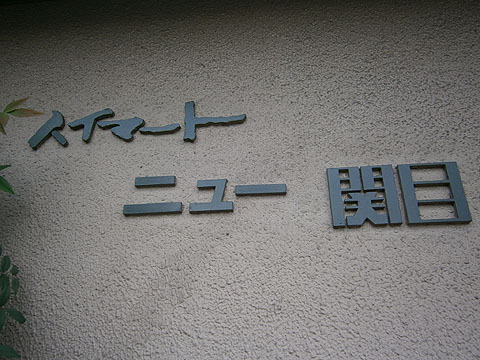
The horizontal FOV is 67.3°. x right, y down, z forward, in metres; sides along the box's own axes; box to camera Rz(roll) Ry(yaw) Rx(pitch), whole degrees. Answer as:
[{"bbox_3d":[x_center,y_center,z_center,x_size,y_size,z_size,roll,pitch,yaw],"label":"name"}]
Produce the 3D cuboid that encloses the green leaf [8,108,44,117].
[{"bbox_3d":[-0.663,-0.210,1.120,0.112,0.028,0.030,-3,-20,3],"label":"green leaf"}]

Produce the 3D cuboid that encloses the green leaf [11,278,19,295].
[{"bbox_3d":[-0.730,0.346,1.170,0.026,0.052,0.020,-3,-20,3],"label":"green leaf"}]

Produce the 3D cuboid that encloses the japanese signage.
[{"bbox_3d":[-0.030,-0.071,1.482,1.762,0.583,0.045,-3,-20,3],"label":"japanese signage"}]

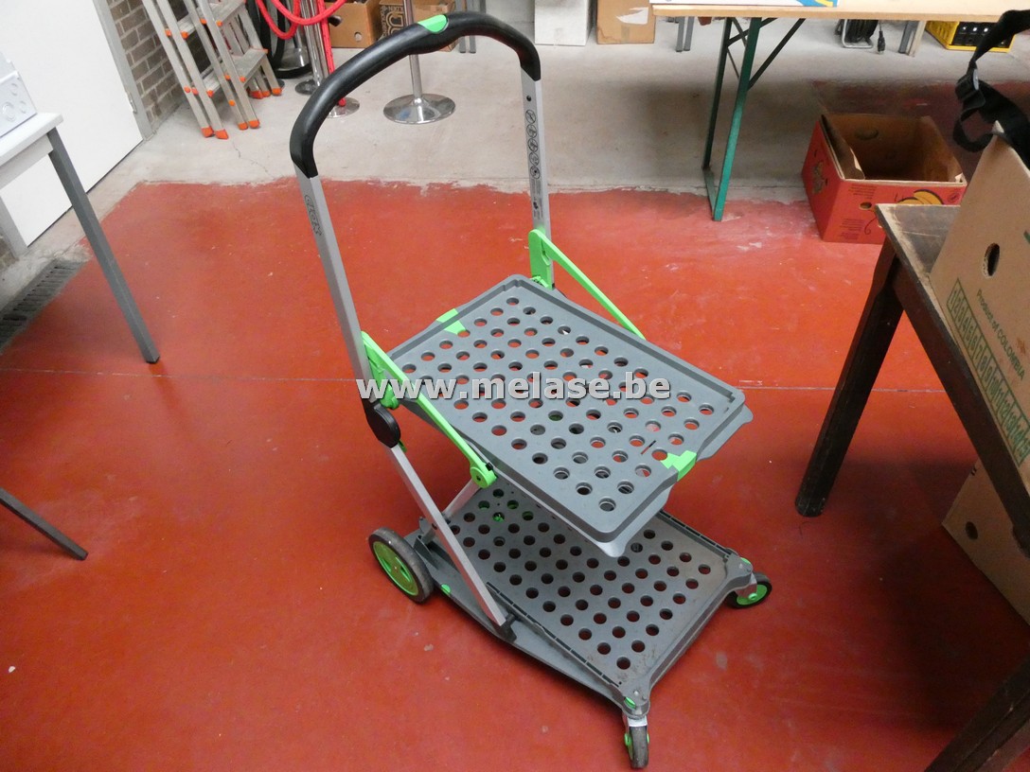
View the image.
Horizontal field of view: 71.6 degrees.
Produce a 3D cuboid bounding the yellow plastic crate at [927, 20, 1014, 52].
[{"bbox_3d":[2.711,-2.186,4.203,0.340,0.290,0.377,3,41,5],"label":"yellow plastic crate"}]

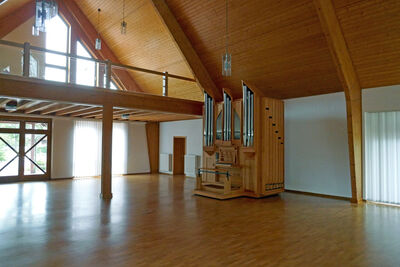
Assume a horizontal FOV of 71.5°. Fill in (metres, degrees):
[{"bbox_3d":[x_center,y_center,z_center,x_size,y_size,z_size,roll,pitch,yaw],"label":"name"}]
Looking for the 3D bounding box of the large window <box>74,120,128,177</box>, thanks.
[{"bbox_3d":[-4.802,0.771,13.545,2.643,2.678,0.105,2,-2,-42],"label":"large window"}]

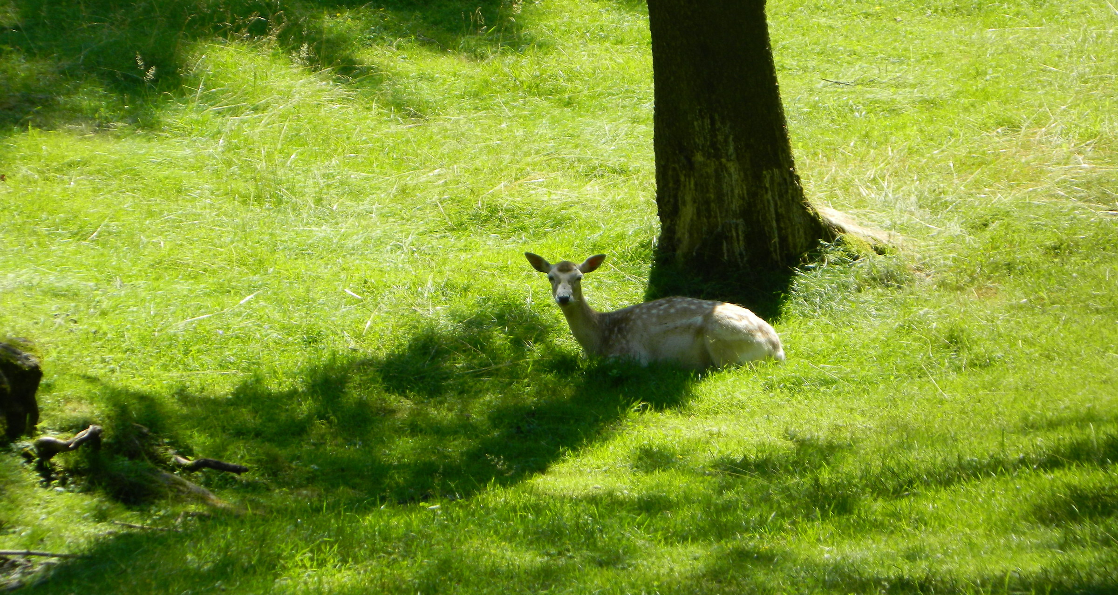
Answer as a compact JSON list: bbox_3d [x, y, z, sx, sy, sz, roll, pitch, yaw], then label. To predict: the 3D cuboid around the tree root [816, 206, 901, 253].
[{"bbox_3d":[1.269,-0.287,45.500,0.380,0.190,0.250,-2,11,0],"label":"tree root"}]

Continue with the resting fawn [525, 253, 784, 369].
[{"bbox_3d":[0.393,0.052,44.000,1.060,0.510,0.420,-3,11,-5],"label":"resting fawn"}]

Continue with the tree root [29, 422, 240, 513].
[{"bbox_3d":[-1.659,0.675,42.400,0.840,0.240,0.450,-2,11,0],"label":"tree root"}]

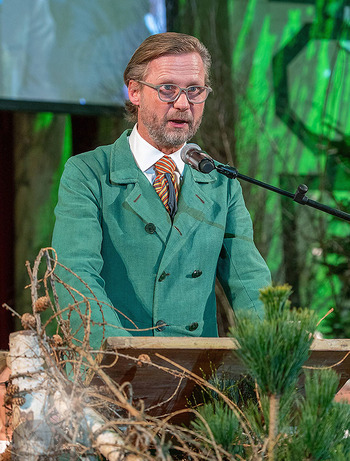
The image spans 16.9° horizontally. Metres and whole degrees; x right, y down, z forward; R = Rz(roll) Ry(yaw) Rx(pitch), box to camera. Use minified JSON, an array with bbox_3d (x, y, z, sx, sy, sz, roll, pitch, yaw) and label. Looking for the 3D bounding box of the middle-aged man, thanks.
[{"bbox_3d":[-0.040,0.440,2.740,0.580,1.810,0.470,1,-3,-20],"label":"middle-aged man"}]

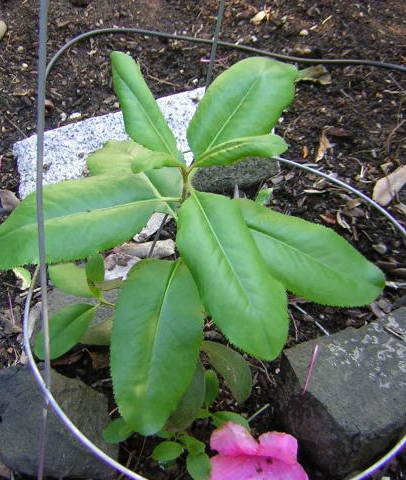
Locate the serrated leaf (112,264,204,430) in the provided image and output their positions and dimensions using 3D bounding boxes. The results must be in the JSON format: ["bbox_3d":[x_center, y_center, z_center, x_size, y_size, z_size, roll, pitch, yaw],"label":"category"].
[{"bbox_3d":[-0.028,0.069,0.434,0.059,0.021,0.116,8,66,5],"label":"serrated leaf"}]

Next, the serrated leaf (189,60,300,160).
[{"bbox_3d":[0.026,-0.079,0.417,0.052,0.022,0.091,40,69,9],"label":"serrated leaf"}]

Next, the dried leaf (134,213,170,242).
[{"bbox_3d":[-0.059,-0.014,0.767,0.026,0.014,0.055,30,53,23],"label":"dried leaf"}]

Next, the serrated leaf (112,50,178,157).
[{"bbox_3d":[-0.043,-0.107,0.525,0.040,0.020,0.129,-18,55,-16],"label":"serrated leaf"}]

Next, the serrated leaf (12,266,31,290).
[{"bbox_3d":[-0.173,0.036,0.636,0.016,0.007,0.037,-25,54,-21],"label":"serrated leaf"}]

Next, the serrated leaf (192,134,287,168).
[{"bbox_3d":[0.022,-0.051,0.403,0.059,0.016,0.026,-13,62,-2],"label":"serrated leaf"}]

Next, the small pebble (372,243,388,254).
[{"bbox_3d":[0.203,0.010,0.765,0.018,0.010,0.013,9,47,6],"label":"small pebble"}]

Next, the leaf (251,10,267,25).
[{"bbox_3d":[0.082,-0.323,0.965,0.018,0.010,0.029,33,56,24],"label":"leaf"}]

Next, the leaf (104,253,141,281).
[{"bbox_3d":[-0.080,0.025,0.632,0.047,0.010,0.038,-9,50,-9],"label":"leaf"}]

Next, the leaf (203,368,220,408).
[{"bbox_3d":[0.006,0.117,0.522,0.014,0.007,0.029,2,80,0],"label":"leaf"}]

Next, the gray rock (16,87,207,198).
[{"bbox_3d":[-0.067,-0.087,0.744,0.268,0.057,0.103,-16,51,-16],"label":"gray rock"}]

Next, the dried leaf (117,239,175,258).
[{"bbox_3d":[-0.057,0.008,0.650,0.060,0.018,0.023,-6,49,-7],"label":"dried leaf"}]

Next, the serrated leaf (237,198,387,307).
[{"bbox_3d":[0.068,0.007,0.516,0.152,0.022,0.062,25,58,10],"label":"serrated leaf"}]

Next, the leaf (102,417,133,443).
[{"bbox_3d":[-0.061,0.148,0.513,0.033,0.008,0.021,-19,52,-5],"label":"leaf"}]

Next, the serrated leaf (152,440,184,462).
[{"bbox_3d":[-0.031,0.185,0.578,0.027,0.006,0.020,-10,53,-11],"label":"serrated leaf"}]

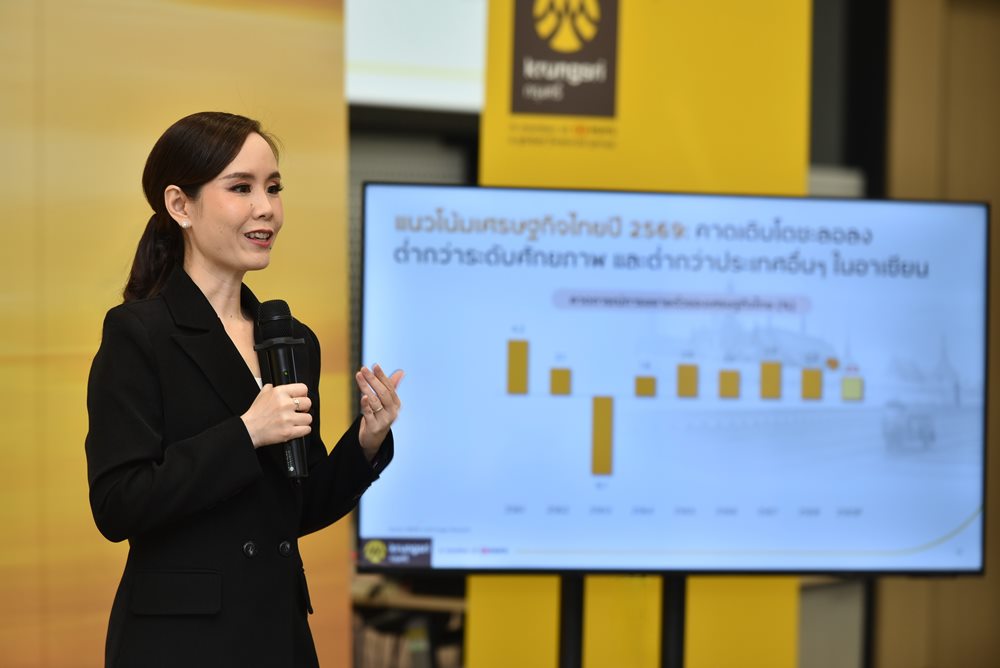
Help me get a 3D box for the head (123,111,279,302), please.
[{"bbox_3d":[-0.423,-0.184,6.580,0.235,0.262,0.168,1,0,37],"label":"head"}]

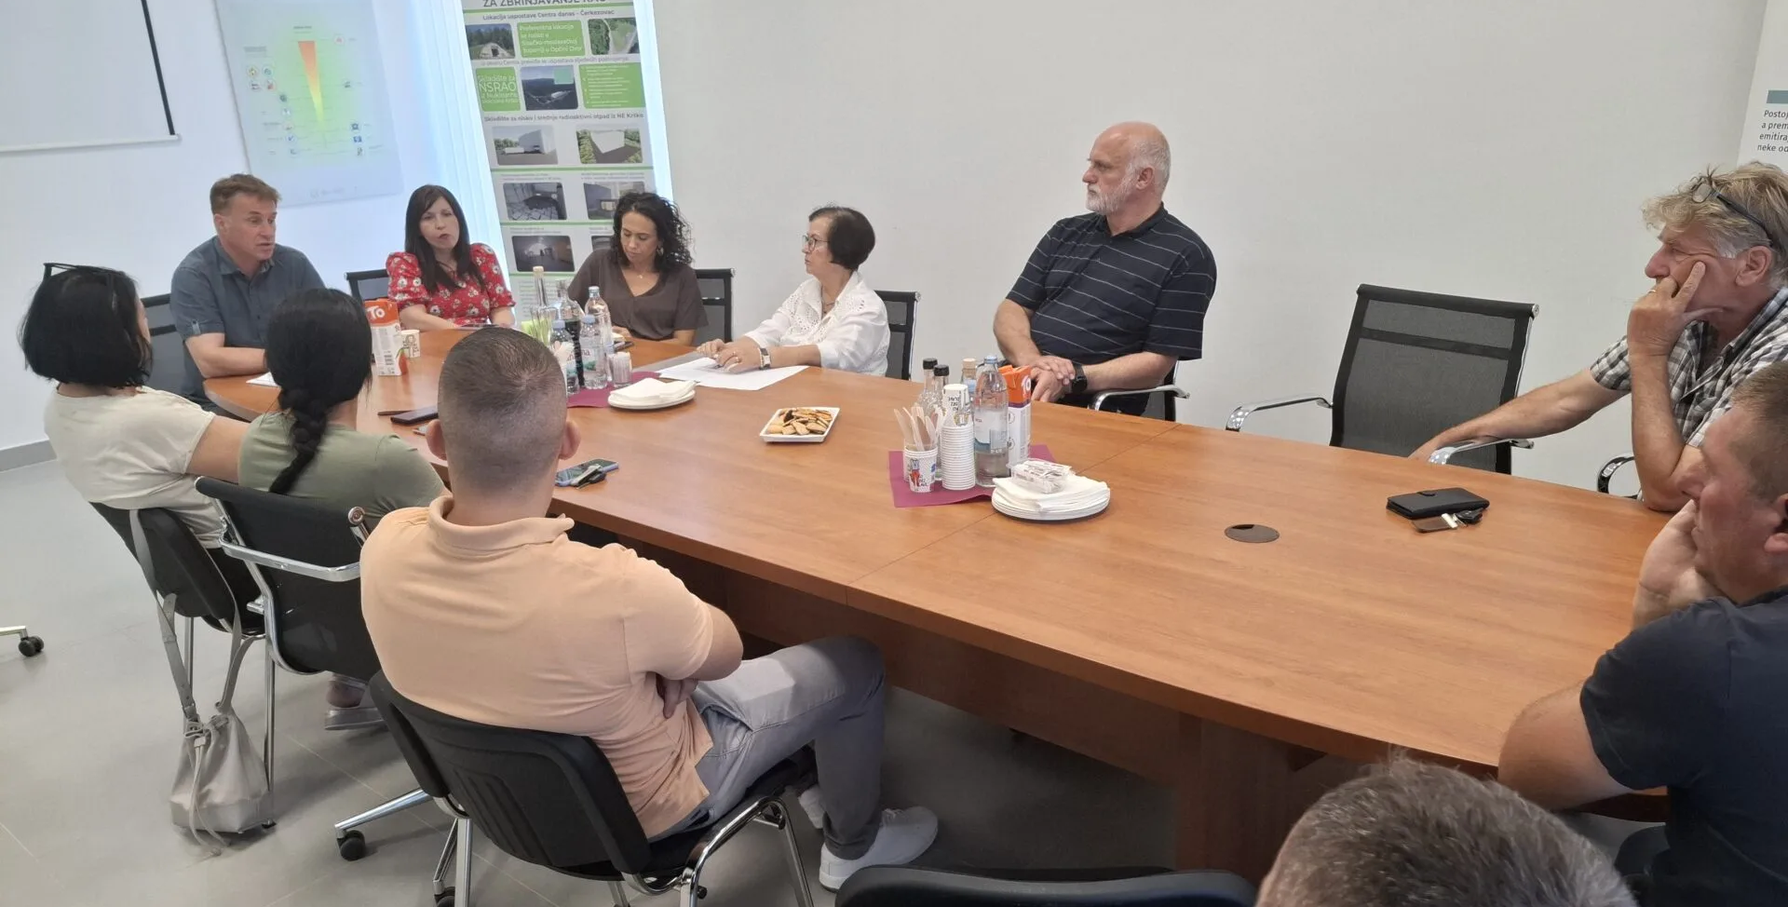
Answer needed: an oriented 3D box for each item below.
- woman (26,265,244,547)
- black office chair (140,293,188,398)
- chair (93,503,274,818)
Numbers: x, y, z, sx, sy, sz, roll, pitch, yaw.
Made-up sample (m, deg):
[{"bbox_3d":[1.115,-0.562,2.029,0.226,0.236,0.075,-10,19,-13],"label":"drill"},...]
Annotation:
[{"bbox_3d":[-1.589,0.166,2.987,0.500,1.290,0.800,3,18,15],"label":"woman"},{"bbox_3d":[-2.457,-0.136,4.566,0.620,0.930,0.570,9,21,33],"label":"black office chair"},{"bbox_3d":[-1.555,0.395,2.949,0.530,0.820,0.580,11,22,37],"label":"chair"}]

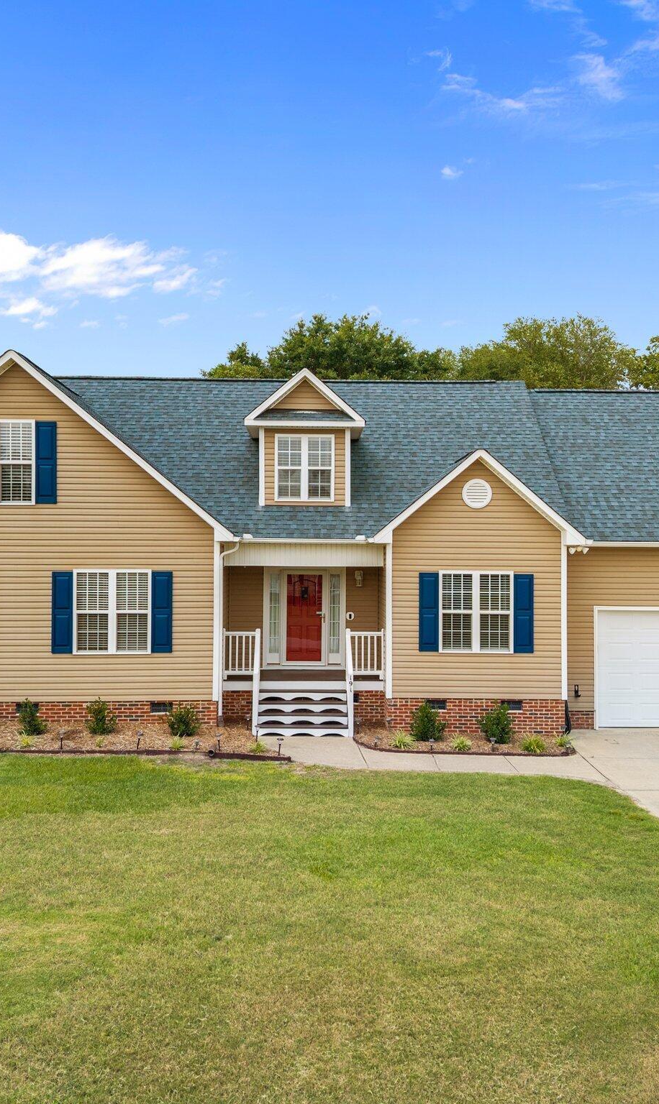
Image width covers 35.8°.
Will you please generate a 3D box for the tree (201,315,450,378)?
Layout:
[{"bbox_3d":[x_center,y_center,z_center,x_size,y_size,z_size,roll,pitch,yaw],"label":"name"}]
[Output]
[{"bbox_3d":[0.000,-3.900,46.000,11.000,13.700,10.500,0,0,-2],"label":"tree"}]

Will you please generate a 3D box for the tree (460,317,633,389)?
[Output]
[{"bbox_3d":[9.550,-3.750,45.000,8.500,13.500,8.500,0,0,-2],"label":"tree"}]

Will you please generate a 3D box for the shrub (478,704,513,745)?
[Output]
[{"bbox_3d":[2.680,2.780,16.400,0.560,0.680,0.550,0,0,-2],"label":"shrub"}]

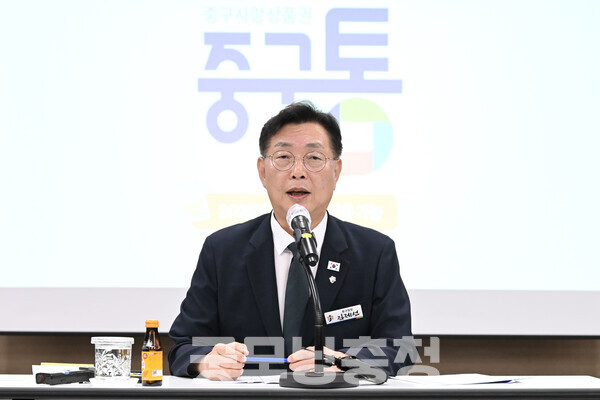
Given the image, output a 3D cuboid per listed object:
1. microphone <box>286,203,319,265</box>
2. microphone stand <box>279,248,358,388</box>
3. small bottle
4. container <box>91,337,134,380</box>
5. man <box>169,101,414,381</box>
[{"bbox_3d":[0.010,0.072,1.991,0.051,0.051,0.210,1,27,-10],"label":"microphone"},{"bbox_3d":[0.039,0.239,1.985,0.160,0.285,0.160,0,-5,0],"label":"microphone stand"},{"bbox_3d":[-0.302,0.313,1.970,0.043,0.133,0.043,0,-7,0],"label":"small bottle"},{"bbox_3d":[-0.397,0.336,2.050,0.091,0.091,0.091,0,-7,0],"label":"container"},{"bbox_3d":[-0.020,0.445,2.270,0.570,1.350,0.620,0,-5,2],"label":"man"}]

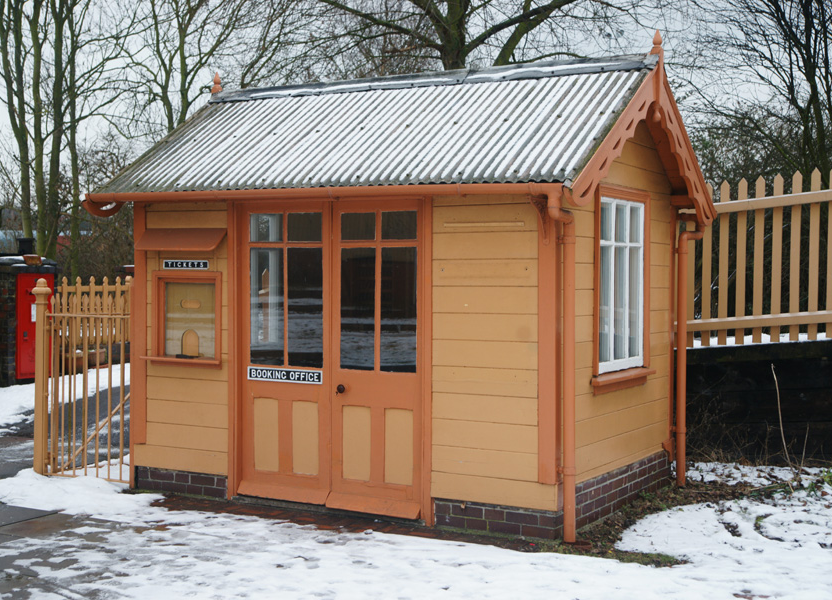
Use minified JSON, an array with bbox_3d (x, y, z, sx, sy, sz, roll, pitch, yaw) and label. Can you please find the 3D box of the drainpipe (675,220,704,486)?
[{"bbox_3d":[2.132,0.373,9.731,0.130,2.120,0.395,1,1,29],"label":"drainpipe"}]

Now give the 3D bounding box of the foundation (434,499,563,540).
[{"bbox_3d":[0.527,1.387,8.008,0.860,0.190,0.140,1,1,29],"label":"foundation"}]

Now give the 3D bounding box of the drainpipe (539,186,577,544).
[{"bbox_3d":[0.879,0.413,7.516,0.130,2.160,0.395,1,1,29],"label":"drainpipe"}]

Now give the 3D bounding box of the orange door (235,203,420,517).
[{"bbox_3d":[-0.606,0.361,8.576,1.500,2.110,0.080,1,1,29],"label":"orange door"}]

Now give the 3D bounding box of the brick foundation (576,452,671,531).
[{"bbox_3d":[1.356,1.320,8.754,0.140,0.300,2.250,1,1,29],"label":"brick foundation"}]

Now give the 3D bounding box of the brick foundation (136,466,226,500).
[{"bbox_3d":[-1.692,1.346,9.263,0.880,0.175,0.140,1,1,29],"label":"brick foundation"}]

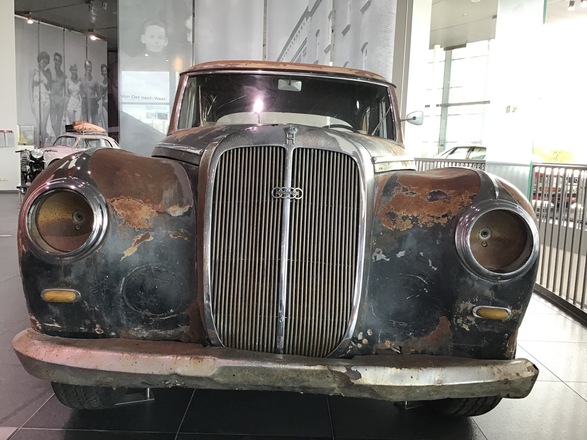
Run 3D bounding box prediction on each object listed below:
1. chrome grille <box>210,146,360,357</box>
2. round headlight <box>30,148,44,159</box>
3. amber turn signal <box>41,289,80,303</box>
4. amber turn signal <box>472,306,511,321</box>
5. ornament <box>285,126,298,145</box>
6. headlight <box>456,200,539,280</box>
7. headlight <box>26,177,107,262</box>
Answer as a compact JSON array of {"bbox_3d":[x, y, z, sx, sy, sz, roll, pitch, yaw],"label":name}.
[{"bbox_3d":[-0.021,0.099,1.595,0.440,0.654,0.100,2,-5,-2],"label":"chrome grille"},{"bbox_3d":[-4.214,-1.091,8.652,0.190,0.190,0.160,-1,8,-26],"label":"round headlight"},{"bbox_3d":[-0.716,0.233,1.619,0.118,0.043,0.030,3,7,5],"label":"amber turn signal"},{"bbox_3d":[0.624,0.294,1.656,0.118,0.043,0.030,1,7,-8],"label":"amber turn signal"},{"bbox_3d":[-0.006,-0.267,1.660,0.044,0.058,0.040,2,-8,-2],"label":"ornament"},{"bbox_3d":[0.634,0.064,1.633,0.245,0.245,0.100,2,7,-2],"label":"headlight"},{"bbox_3d":[-0.689,-0.002,1.596,0.245,0.245,0.100,2,7,-2],"label":"headlight"}]

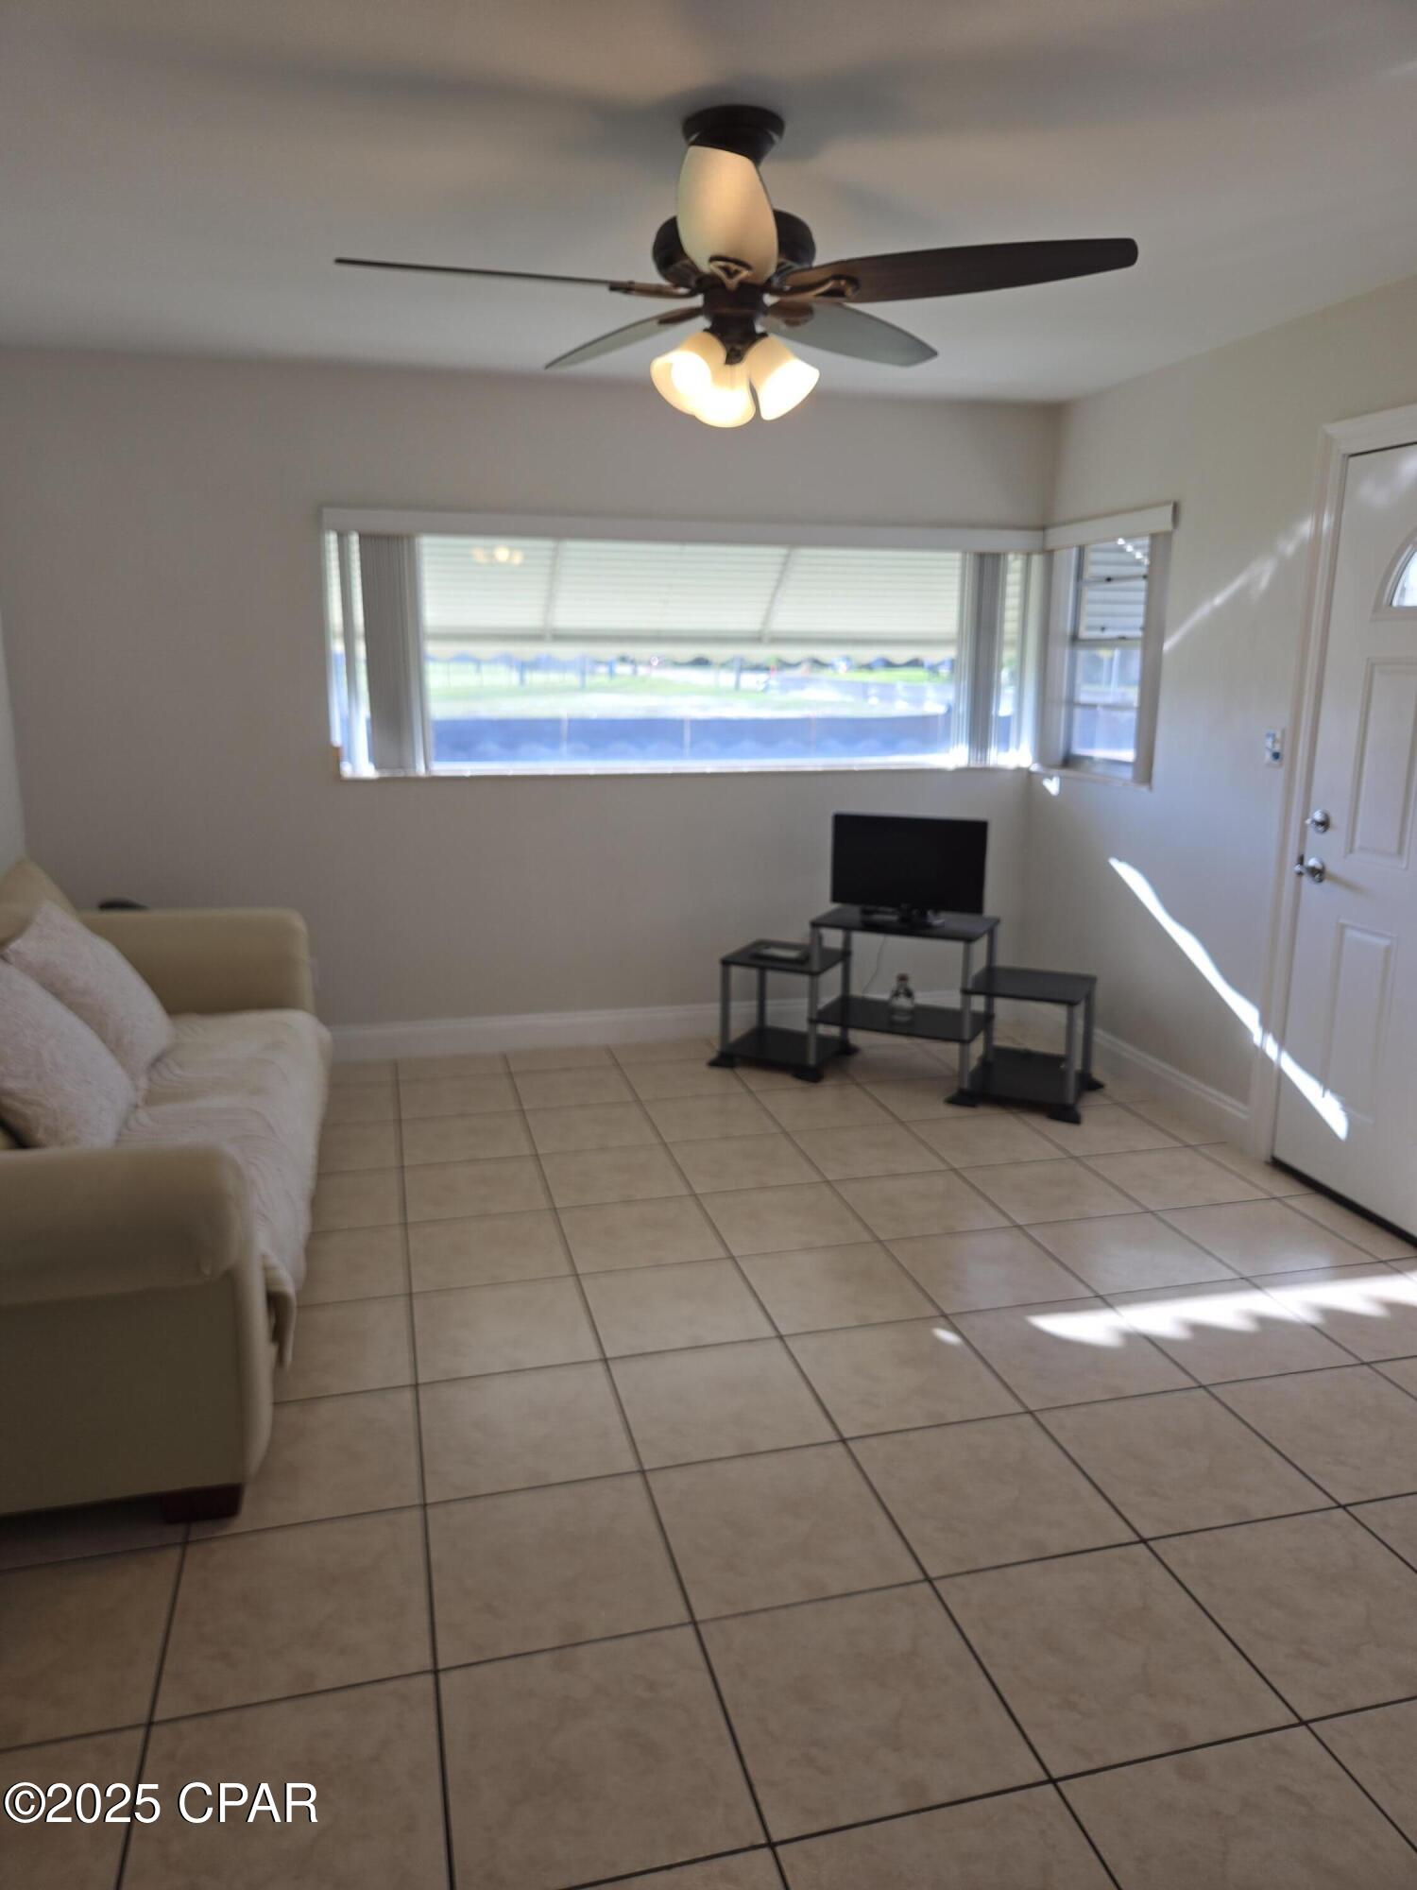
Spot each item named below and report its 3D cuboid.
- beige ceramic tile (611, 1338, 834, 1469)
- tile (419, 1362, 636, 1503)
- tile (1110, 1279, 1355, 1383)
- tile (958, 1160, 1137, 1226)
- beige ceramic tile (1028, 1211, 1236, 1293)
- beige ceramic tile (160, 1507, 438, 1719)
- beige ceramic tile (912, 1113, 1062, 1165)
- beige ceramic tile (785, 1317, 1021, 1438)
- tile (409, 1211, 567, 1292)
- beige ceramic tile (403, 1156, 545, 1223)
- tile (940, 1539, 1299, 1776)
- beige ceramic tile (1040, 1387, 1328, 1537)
[{"bbox_3d":[0.023,0.937,2.588,0.397,0.012,0.397,-3,13,-14],"label":"beige ceramic tile"},{"bbox_3d":[-0.364,0.955,2.490,0.397,0.012,0.397,-3,13,-14],"label":"tile"},{"bbox_3d":[1.184,0.881,2.880,0.390,0.010,0.390,-3,13,-14],"label":"tile"},{"bbox_3d":[0.986,0.715,3.639,0.397,0.012,0.397,-3,13,-14],"label":"tile"},{"bbox_3d":[1.085,0.797,3.254,0.390,0.010,0.390,-3,13,-14],"label":"beige ceramic tile"},{"bbox_3d":[-0.652,1.058,2.014,0.397,0.012,0.397,-3,13,-14],"label":"beige ceramic tile"},{"bbox_3d":[0.885,0.628,4.001,0.390,0.010,0.390,-3,13,-14],"label":"beige ceramic tile"},{"bbox_3d":[0.410,0.917,2.681,0.390,0.010,0.390,-3,13,-14],"label":"beige ceramic tile"},{"bbox_3d":[-0.568,0.793,3.268,0.396,0.010,0.396,-3,13,-14],"label":"tile"},{"bbox_3d":[-0.663,0.703,3.625,0.397,0.012,0.397,-3,13,-14],"label":"beige ceramic tile"},{"bbox_3d":[0.613,1.092,1.945,0.396,0.010,0.396,-3,13,-14],"label":"tile"},{"bbox_3d":[0.901,0.987,2.423,0.396,0.010,0.396,-3,13,-14],"label":"beige ceramic tile"}]

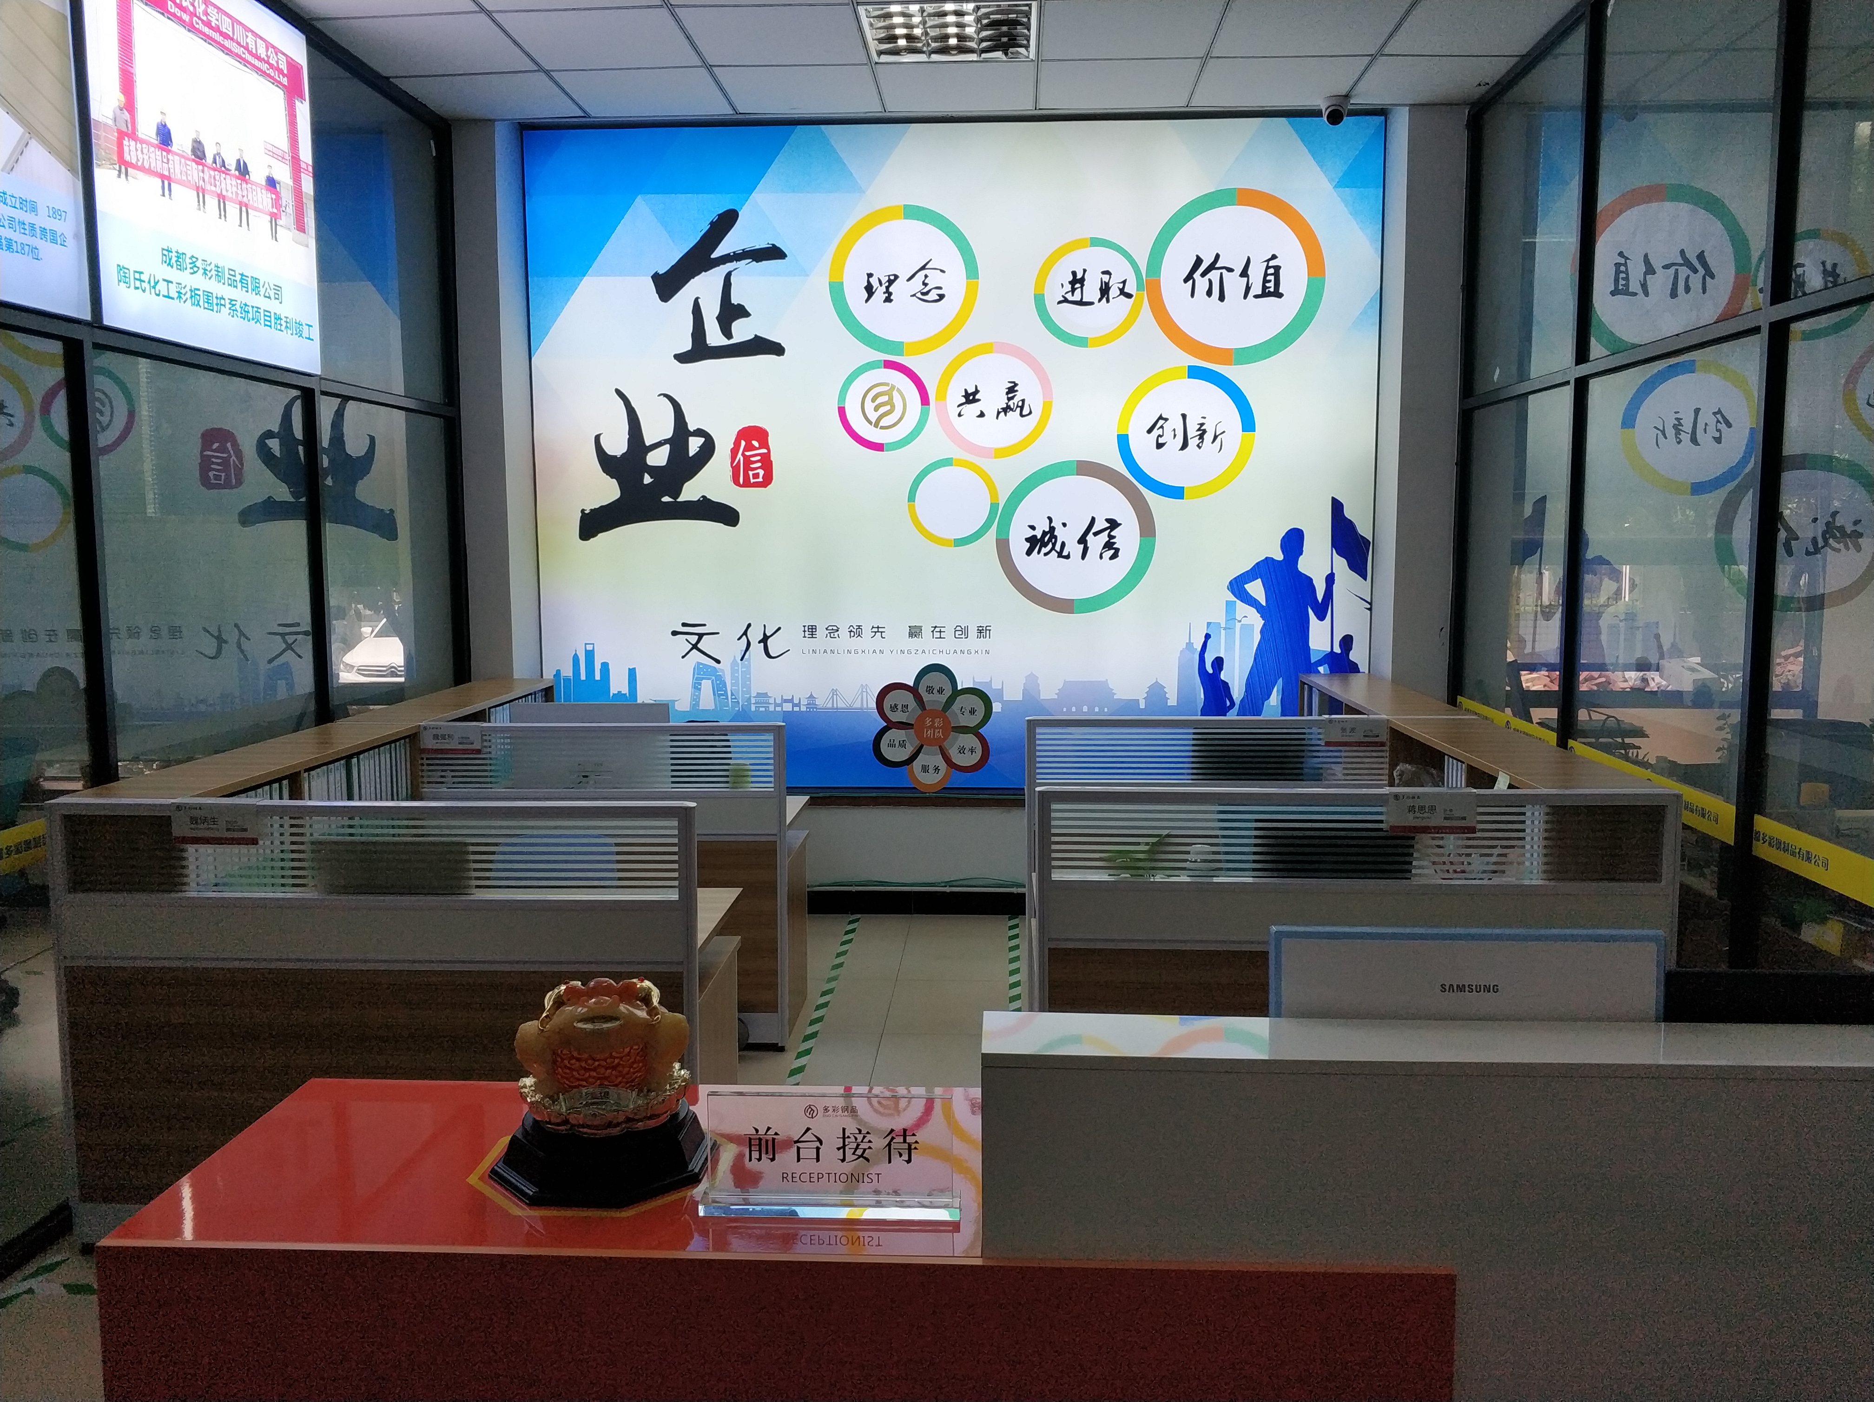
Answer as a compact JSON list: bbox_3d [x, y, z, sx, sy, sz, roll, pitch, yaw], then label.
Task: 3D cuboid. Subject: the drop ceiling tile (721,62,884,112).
[{"bbox_3d":[-0.517,-2.337,5.574,0.600,0.018,0.600,0,6,3],"label":"drop ceiling tile"}]

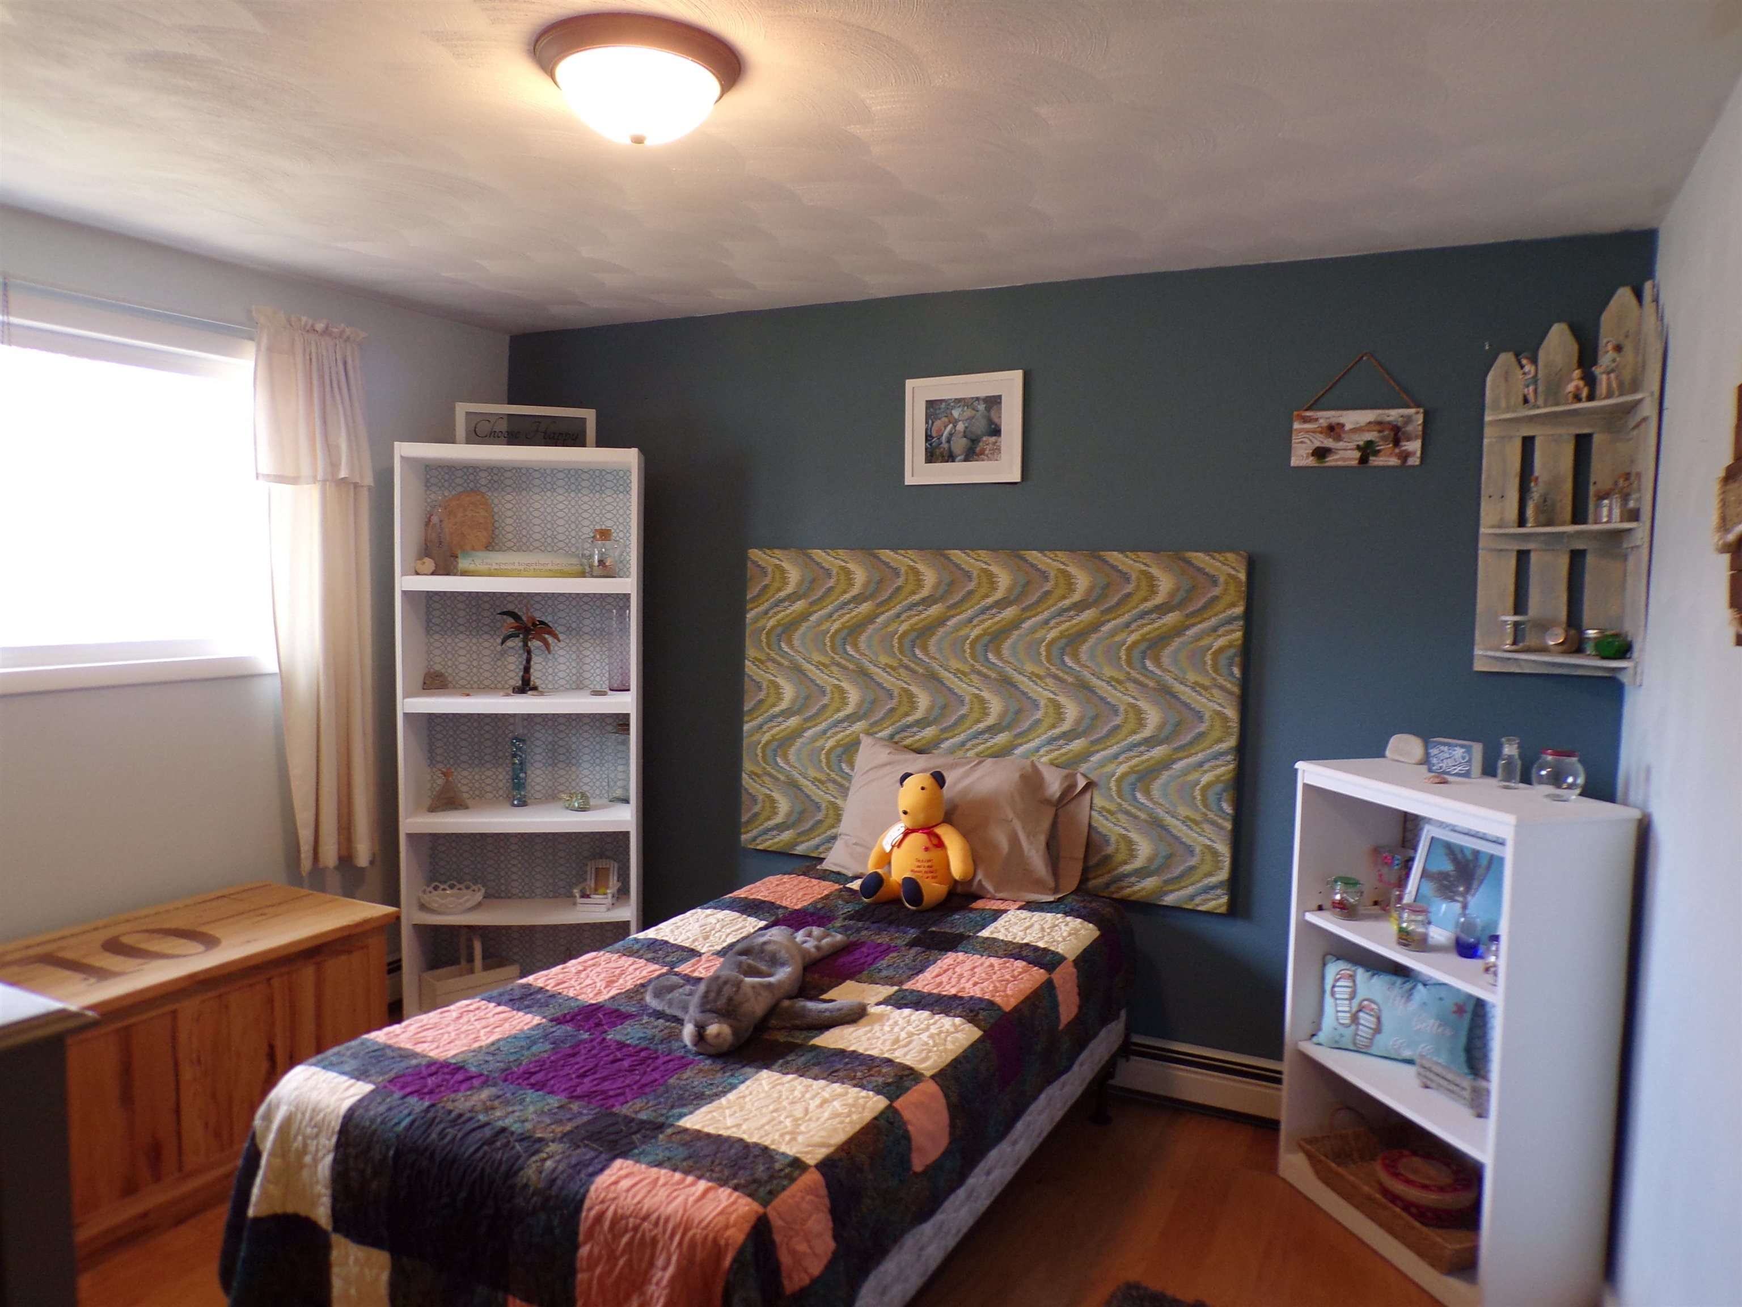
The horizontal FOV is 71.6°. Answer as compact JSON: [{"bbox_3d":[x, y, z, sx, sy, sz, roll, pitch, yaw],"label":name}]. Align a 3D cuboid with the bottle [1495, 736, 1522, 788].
[{"bbox_3d":[1.476,0.253,2.790,0.049,0.115,0.049,3,5,26],"label":"bottle"}]

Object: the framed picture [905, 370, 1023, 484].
[{"bbox_3d":[0.282,-0.681,3.679,0.381,0.326,0.025,3,5,26],"label":"framed picture"}]

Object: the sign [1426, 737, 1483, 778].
[{"bbox_3d":[1.427,0.258,2.954,0.044,0.079,0.105,-3,6,-40],"label":"sign"}]

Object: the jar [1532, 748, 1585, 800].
[{"bbox_3d":[1.508,0.268,2.647,0.102,0.108,0.102,3,5,26],"label":"jar"}]

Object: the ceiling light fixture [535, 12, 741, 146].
[{"bbox_3d":[-0.381,-0.912,1.992,0.335,0.138,0.335,1,4,0],"label":"ceiling light fixture"}]

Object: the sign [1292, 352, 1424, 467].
[{"bbox_3d":[1.285,-0.640,3.184,0.320,0.293,0.026,3,5,26],"label":"sign"}]

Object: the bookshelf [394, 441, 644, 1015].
[{"bbox_3d":[-1.122,0.297,3.944,0.735,1.903,0.273,1,4,-6],"label":"bookshelf"}]

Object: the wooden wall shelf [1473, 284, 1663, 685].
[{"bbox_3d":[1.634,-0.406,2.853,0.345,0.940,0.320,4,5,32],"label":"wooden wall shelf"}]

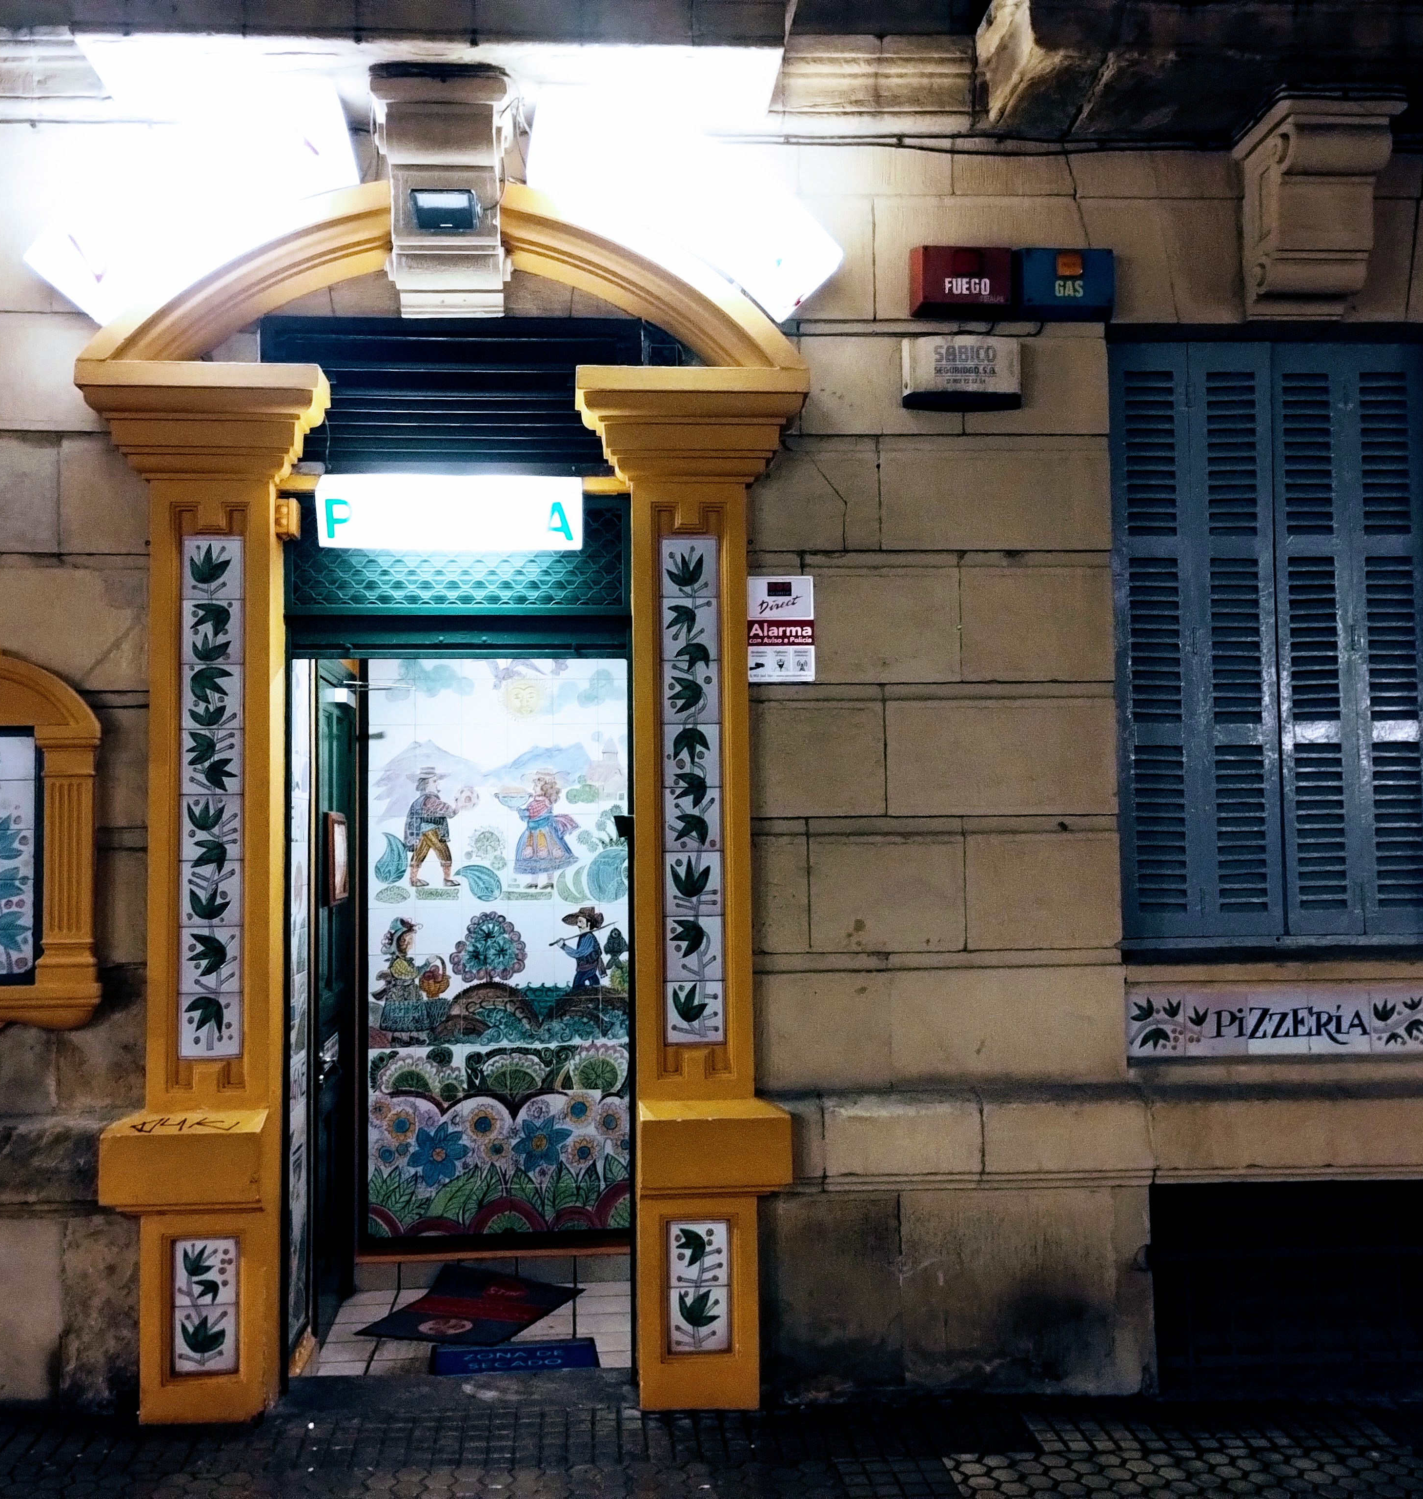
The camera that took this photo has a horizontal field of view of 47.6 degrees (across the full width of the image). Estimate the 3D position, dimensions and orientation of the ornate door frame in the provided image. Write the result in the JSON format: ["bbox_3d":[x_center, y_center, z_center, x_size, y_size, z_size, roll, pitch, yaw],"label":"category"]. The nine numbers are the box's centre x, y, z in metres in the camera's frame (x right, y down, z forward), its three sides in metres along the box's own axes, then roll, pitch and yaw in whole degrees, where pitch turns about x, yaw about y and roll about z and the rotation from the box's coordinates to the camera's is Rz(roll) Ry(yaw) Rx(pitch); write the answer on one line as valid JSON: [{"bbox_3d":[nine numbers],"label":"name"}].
[{"bbox_3d":[-0.772,0.112,4.842,2.130,3.689,0.360,0,-3,-4],"label":"ornate door frame"}]

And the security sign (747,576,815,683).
[{"bbox_3d":[0.213,-0.376,5.037,0.222,0.335,0.020,0,-3,-4],"label":"security sign"}]

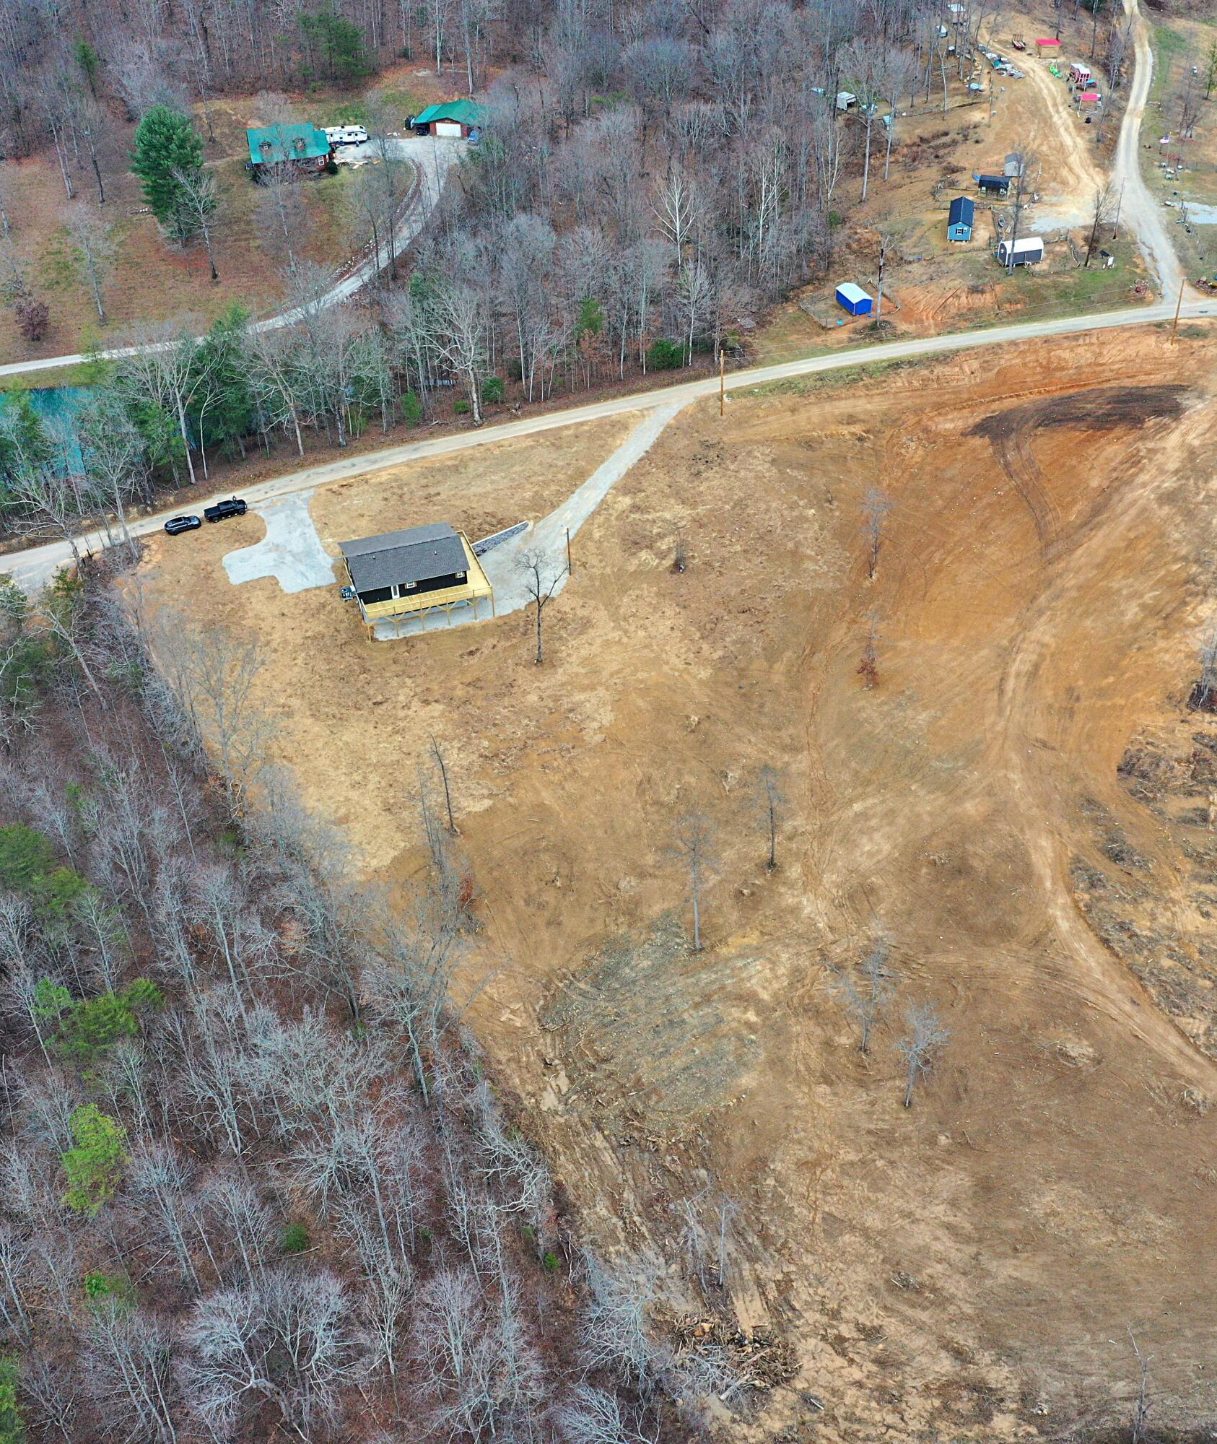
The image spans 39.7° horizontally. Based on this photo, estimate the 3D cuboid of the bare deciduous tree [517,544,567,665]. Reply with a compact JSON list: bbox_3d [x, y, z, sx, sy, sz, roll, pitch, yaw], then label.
[{"bbox_3d":[-8.600,-13.800,200.200,5.900,16.400,5.900,-3,37,0],"label":"bare deciduous tree"}]

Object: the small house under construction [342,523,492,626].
[{"bbox_3d":[-24.600,-18.800,215.000,16.200,7.000,15.000,-13,38,-13],"label":"small house under construction"}]

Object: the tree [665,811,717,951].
[{"bbox_3d":[8.500,15.400,161.000,4.900,17.600,4.900,-3,37,0],"label":"tree"}]

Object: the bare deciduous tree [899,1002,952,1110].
[{"bbox_3d":[26.500,28.800,146.300,4.700,13.400,4.700,-3,37,0],"label":"bare deciduous tree"}]

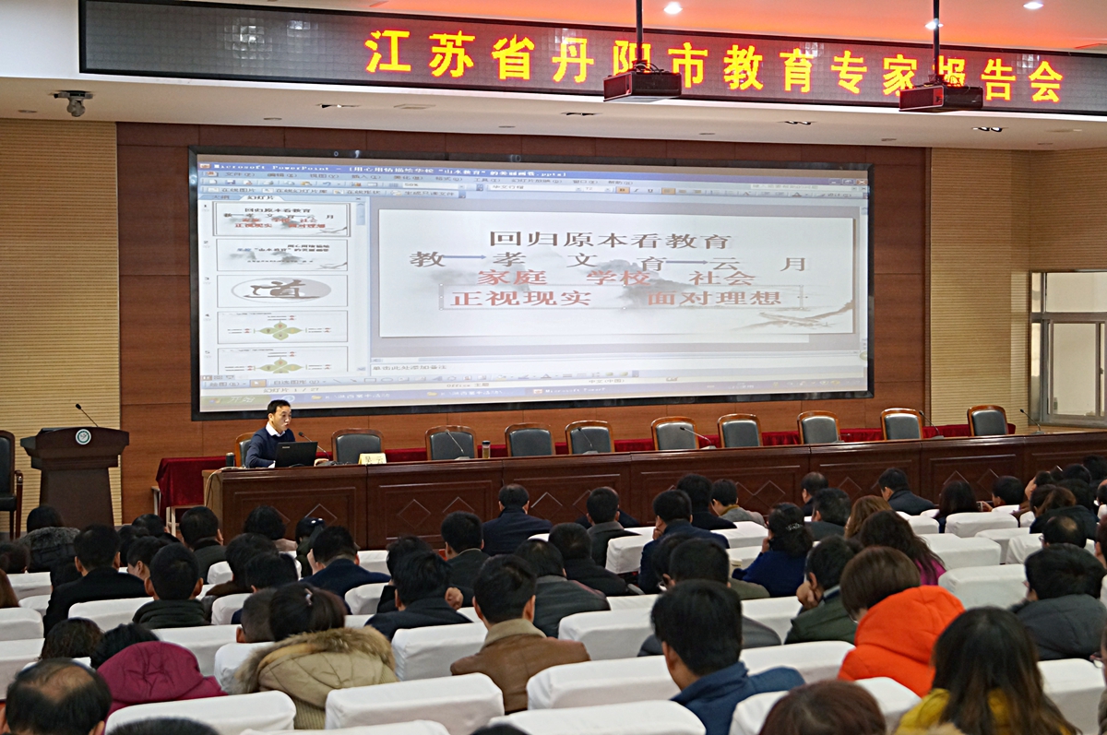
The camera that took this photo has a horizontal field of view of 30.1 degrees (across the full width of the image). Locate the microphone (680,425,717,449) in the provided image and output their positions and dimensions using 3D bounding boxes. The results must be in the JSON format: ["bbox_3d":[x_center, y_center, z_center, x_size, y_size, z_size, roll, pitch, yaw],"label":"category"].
[{"bbox_3d":[1.296,0.630,18.386,0.420,0.197,0.140,2,3,45],"label":"microphone"}]

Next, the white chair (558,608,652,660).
[{"bbox_3d":[0.159,1.282,6.772,0.560,1.000,0.650,-1,2,-26],"label":"white chair"}]

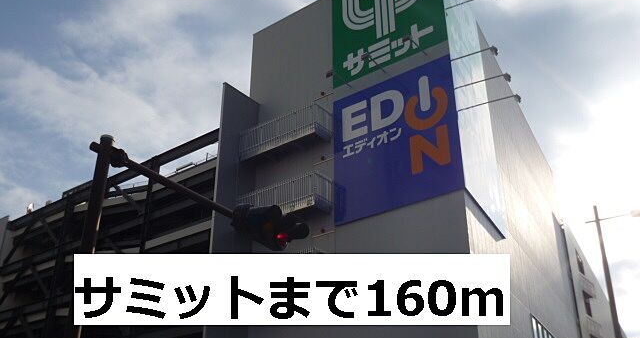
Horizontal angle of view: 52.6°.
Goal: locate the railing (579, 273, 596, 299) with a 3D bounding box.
[{"bbox_3d":[21.868,9.869,53.195,0.750,1.500,3.700,-19,-33,32],"label":"railing"}]

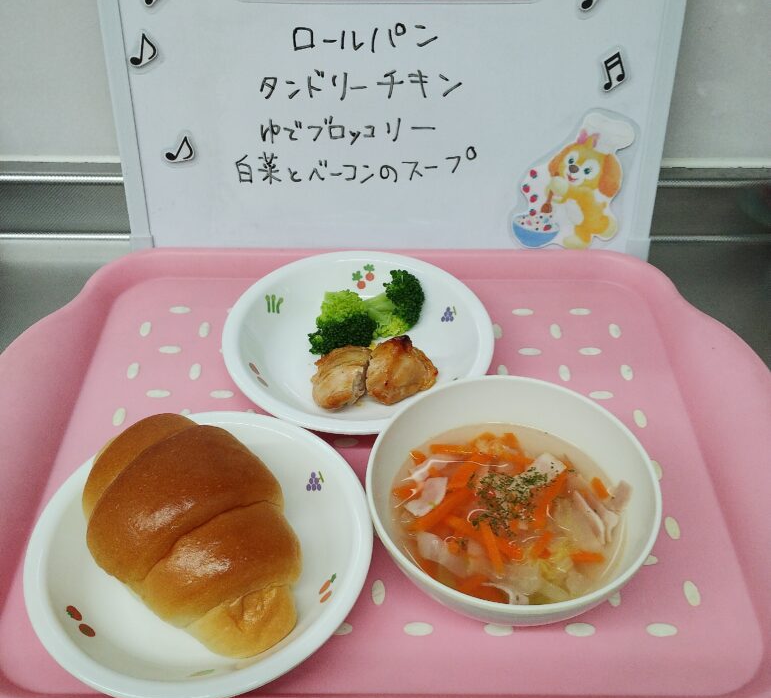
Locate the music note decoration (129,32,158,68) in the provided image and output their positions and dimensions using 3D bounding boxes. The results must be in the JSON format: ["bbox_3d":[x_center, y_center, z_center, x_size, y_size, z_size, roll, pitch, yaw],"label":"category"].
[{"bbox_3d":[-0.166,-0.204,0.567,0.019,0.024,0.003,7,27,-4],"label":"music note decoration"}]

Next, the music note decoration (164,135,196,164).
[{"bbox_3d":[-0.148,-0.143,0.598,0.019,0.023,0.003,23,25,-11],"label":"music note decoration"}]

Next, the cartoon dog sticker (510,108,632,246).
[{"bbox_3d":[0.136,-0.121,0.608,0.084,0.103,0.003,0,27,0],"label":"cartoon dog sticker"}]

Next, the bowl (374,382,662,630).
[{"bbox_3d":[0.065,0.087,0.441,0.147,0.059,0.147,0,43,0],"label":"bowl"}]

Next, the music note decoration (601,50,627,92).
[{"bbox_3d":[0.158,-0.192,0.572,0.016,0.026,0.003,-9,27,5],"label":"music note decoration"}]

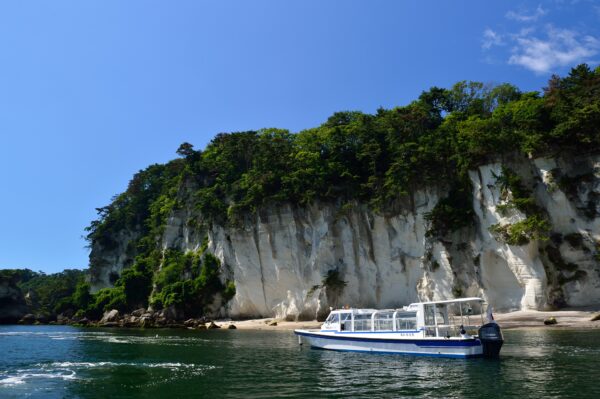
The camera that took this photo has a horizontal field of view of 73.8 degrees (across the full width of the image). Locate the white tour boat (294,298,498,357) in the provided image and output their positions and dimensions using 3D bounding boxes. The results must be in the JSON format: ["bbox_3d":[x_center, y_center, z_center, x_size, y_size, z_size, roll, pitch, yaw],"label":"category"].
[{"bbox_3d":[3.840,5.840,18.600,10.100,2.250,2.350,-11,-19,34],"label":"white tour boat"}]

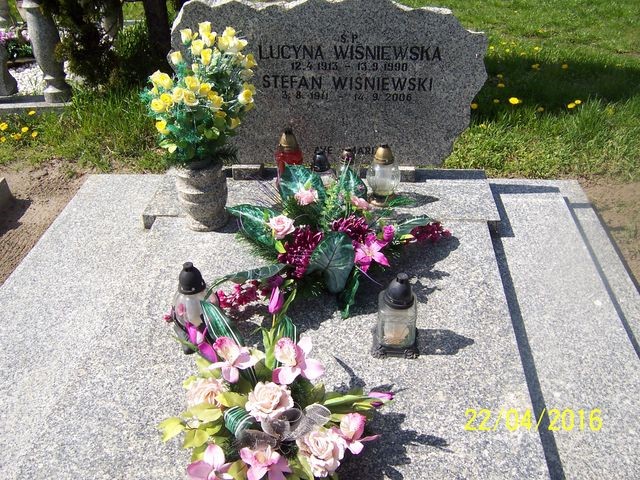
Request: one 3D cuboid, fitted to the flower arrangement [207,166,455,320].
[{"bbox_3d":[0.032,-0.011,1.667,0.650,0.270,0.450,1,34,6],"label":"flower arrangement"}]

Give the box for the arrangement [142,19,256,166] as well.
[{"bbox_3d":[-0.358,-0.399,1.783,0.330,0.410,0.290,1,34,6],"label":"arrangement"}]

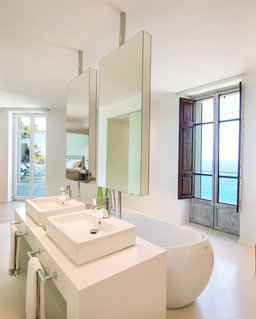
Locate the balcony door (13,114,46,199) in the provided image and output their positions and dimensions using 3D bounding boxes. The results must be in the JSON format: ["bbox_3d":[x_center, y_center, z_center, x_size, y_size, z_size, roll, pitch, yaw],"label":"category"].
[{"bbox_3d":[-3.162,-0.107,6.680,1.220,2.820,0.100,0,0,-4],"label":"balcony door"}]

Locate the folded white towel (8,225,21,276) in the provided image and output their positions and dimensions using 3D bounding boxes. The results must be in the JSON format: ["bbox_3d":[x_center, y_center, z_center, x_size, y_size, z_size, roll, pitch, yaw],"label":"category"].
[{"bbox_3d":[-1.089,0.850,1.908,0.080,0.410,0.270,0,0,-38],"label":"folded white towel"}]

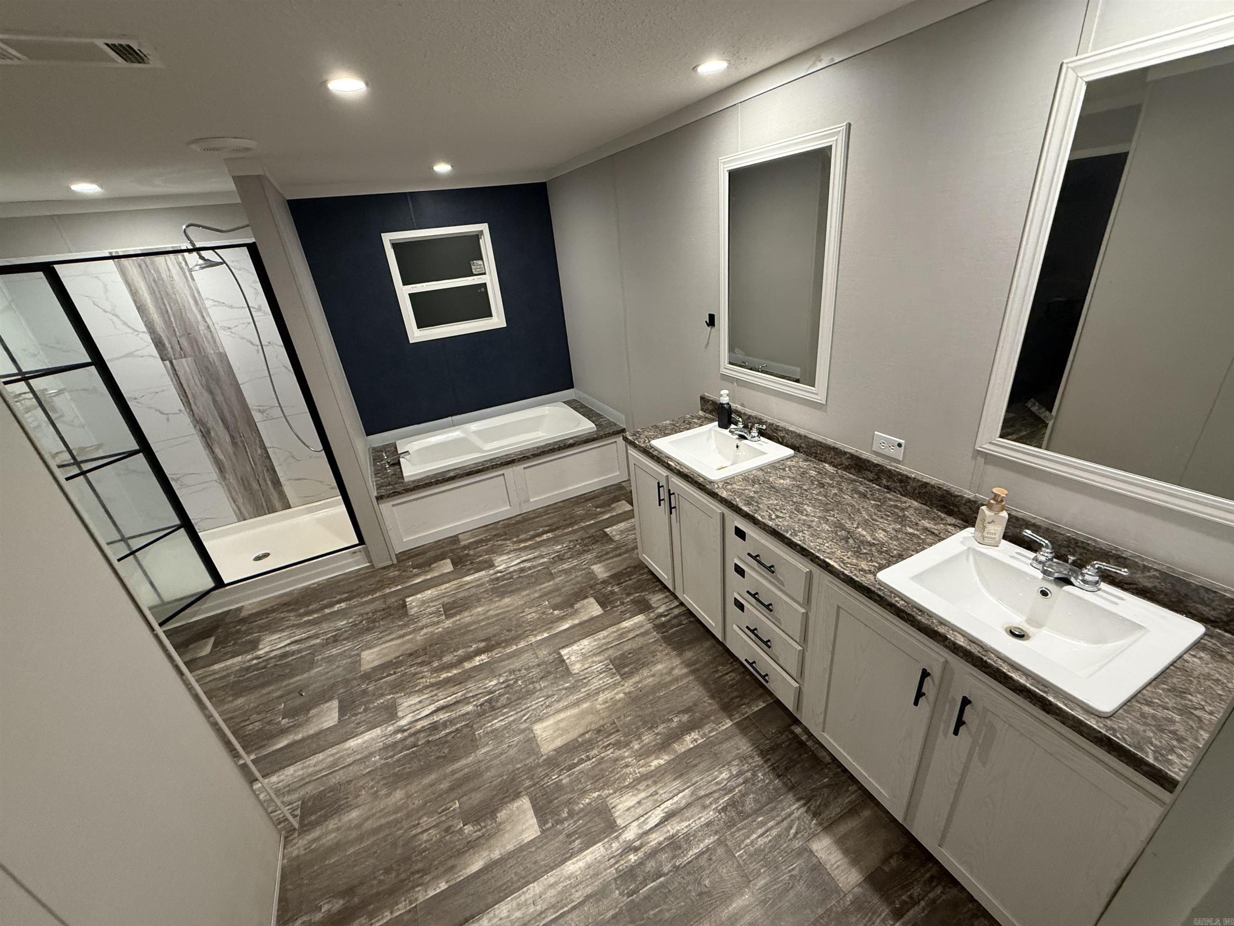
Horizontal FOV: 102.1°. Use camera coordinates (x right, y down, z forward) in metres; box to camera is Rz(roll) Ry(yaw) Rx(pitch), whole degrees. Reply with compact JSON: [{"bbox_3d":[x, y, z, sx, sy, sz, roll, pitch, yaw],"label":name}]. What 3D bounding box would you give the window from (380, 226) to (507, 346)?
[{"bbox_3d":[-1.386,-1.480,4.118,0.816,0.825,0.049,-17,27,-21],"label":"window"}]

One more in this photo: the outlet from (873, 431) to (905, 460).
[{"bbox_3d":[1.023,-0.062,1.876,0.011,0.080,0.123,-17,27,-21],"label":"outlet"}]

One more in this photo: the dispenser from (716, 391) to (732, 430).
[{"bbox_3d":[0.557,-0.279,2.579,0.062,0.185,0.062,8,28,29],"label":"dispenser"}]

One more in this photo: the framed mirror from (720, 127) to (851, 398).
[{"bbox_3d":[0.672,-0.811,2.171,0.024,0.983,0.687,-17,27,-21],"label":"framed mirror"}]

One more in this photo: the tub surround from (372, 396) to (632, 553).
[{"bbox_3d":[-0.996,-0.001,4.253,1.876,0.467,1.113,-17,27,-21],"label":"tub surround"}]

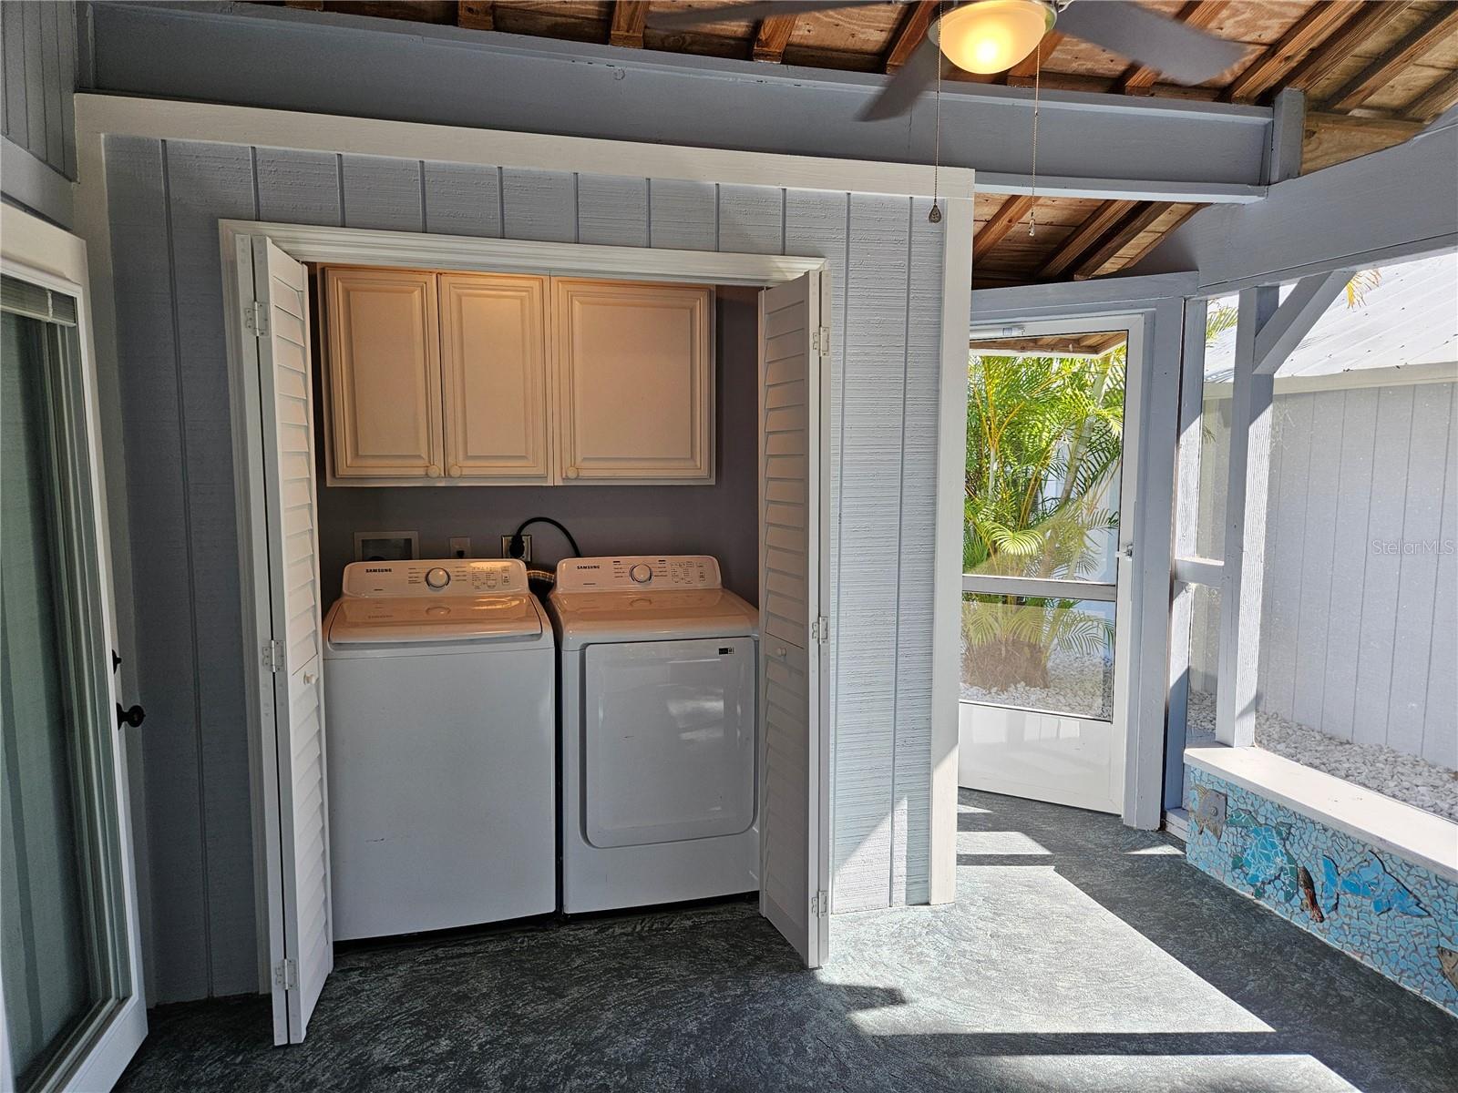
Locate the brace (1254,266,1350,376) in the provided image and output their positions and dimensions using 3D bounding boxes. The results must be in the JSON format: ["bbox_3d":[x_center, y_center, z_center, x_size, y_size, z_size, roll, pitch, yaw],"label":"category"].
[{"bbox_3d":[1.969,-0.791,3.367,0.090,0.450,0.090,-2,51,-15],"label":"brace"}]

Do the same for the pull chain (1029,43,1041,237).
[{"bbox_3d":[0.597,-0.807,1.891,0.012,0.385,0.012,-2,6,-15],"label":"pull chain"}]

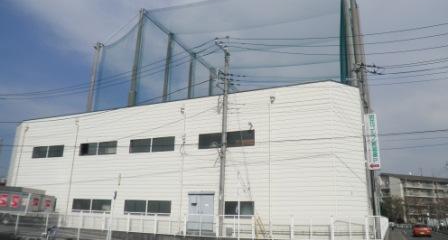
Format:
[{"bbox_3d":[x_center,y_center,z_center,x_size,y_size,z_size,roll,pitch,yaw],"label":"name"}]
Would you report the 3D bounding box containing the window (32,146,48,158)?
[{"bbox_3d":[-14.693,2.631,26.933,1.717,0.929,0.120,-5,-16,25],"label":"window"}]

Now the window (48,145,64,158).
[{"bbox_3d":[-12.997,2.476,26.135,1.690,0.912,0.120,-5,-16,25],"label":"window"}]

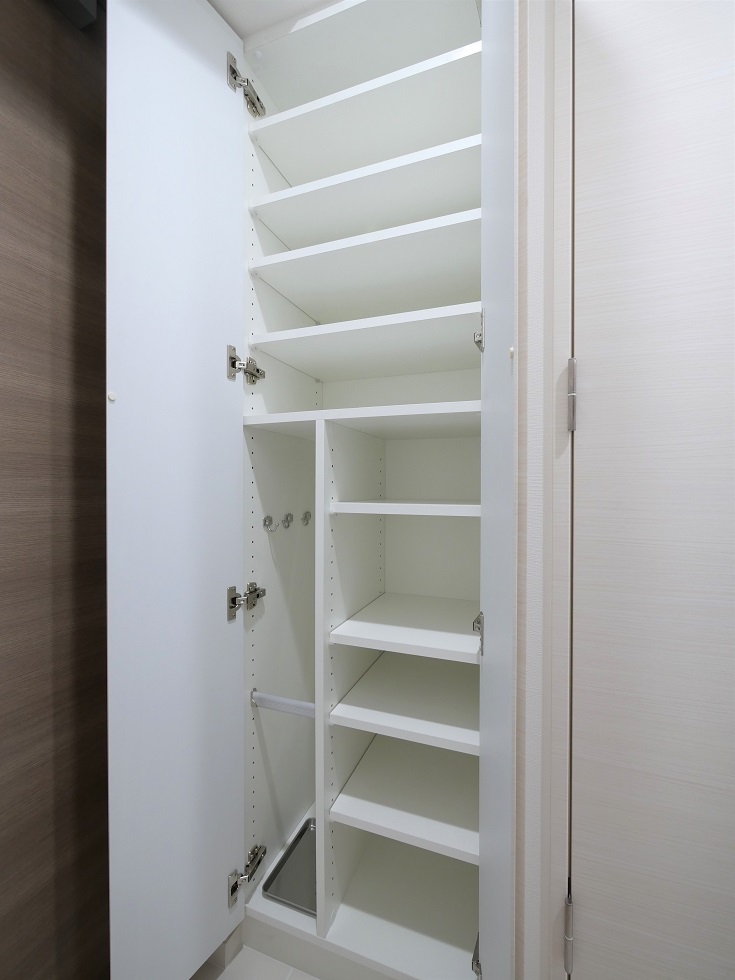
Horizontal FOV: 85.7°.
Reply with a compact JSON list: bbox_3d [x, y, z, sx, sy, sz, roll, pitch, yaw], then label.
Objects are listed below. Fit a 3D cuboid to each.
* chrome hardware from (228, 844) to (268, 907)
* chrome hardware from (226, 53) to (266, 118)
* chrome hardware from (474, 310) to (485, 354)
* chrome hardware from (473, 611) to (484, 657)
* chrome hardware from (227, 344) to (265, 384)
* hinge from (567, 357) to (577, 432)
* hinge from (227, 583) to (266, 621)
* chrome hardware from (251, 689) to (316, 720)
[{"bbox_3d":[-0.252,0.804,0.838,0.030,0.067,0.094,0,0,26],"label":"chrome hardware"},{"bbox_3d":[-0.249,-0.844,0.826,0.030,0.067,0.094,0,0,26],"label":"chrome hardware"},{"bbox_3d":[0.189,-0.257,0.668,0.027,0.067,0.088,0,0,14],"label":"chrome hardware"},{"bbox_3d":[0.188,0.234,0.671,0.027,0.067,0.088,0,0,14],"label":"chrome hardware"},{"bbox_3d":[-0.250,-0.255,0.830,0.030,0.067,0.094,0,0,26],"label":"chrome hardware"},{"bbox_3d":[0.309,-0.143,0.597,0.013,0.111,0.014,0,0,20],"label":"hinge"},{"bbox_3d":[-0.251,0.231,0.834,0.030,0.067,0.094,0,0,26],"label":"hinge"},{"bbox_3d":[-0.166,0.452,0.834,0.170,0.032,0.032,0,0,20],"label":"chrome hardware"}]

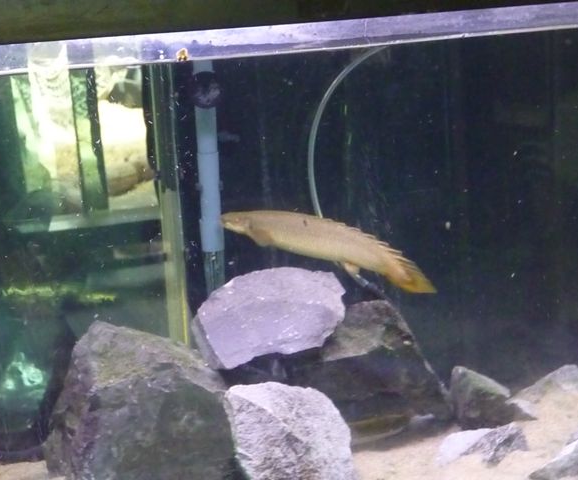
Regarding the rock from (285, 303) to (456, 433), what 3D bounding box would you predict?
[{"bbox_3d":[0.095,0.156,1.380,0.205,0.140,0.145,-4,9,-3],"label":"rock"}]

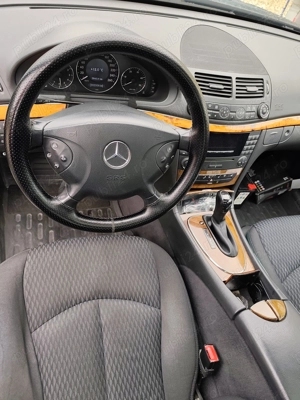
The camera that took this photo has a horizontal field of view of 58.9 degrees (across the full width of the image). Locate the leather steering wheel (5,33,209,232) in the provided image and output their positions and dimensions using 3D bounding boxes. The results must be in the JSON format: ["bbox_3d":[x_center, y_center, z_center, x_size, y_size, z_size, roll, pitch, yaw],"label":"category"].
[{"bbox_3d":[-0.066,-0.109,0.531,0.385,0.385,0.085,-3,29,-21],"label":"leather steering wheel"}]

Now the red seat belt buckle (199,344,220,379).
[{"bbox_3d":[0.163,0.443,0.732,0.030,0.070,0.042,-3,31,-21],"label":"red seat belt buckle"}]

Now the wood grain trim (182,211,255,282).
[{"bbox_3d":[0.225,0.135,0.830,0.185,0.030,0.250,-3,47,-21],"label":"wood grain trim"}]

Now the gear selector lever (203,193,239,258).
[{"bbox_3d":[0.247,0.071,0.814,0.080,0.125,0.170,-3,51,-21],"label":"gear selector lever"}]

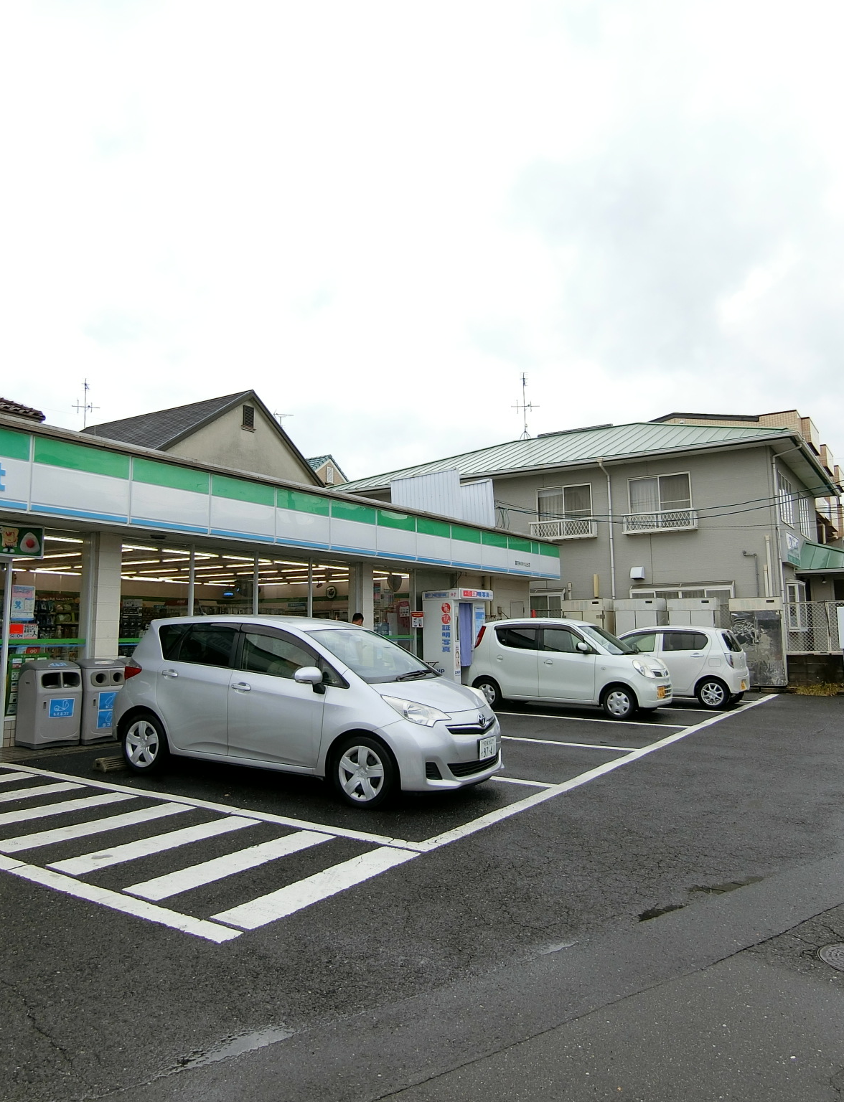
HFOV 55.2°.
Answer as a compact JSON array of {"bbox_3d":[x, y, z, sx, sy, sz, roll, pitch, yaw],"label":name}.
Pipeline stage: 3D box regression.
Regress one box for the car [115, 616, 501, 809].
[{"bbox_3d":[-1.088,1.374,7.827,3.995,1.585,1.695,-2,-6,31],"label":"car"}]

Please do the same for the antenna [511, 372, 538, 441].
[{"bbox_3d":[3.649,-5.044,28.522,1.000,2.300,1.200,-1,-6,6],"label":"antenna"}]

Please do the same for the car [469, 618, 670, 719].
[{"bbox_3d":[2.566,1.939,13.925,3.395,1.610,1.475,-2,-6,31],"label":"car"}]

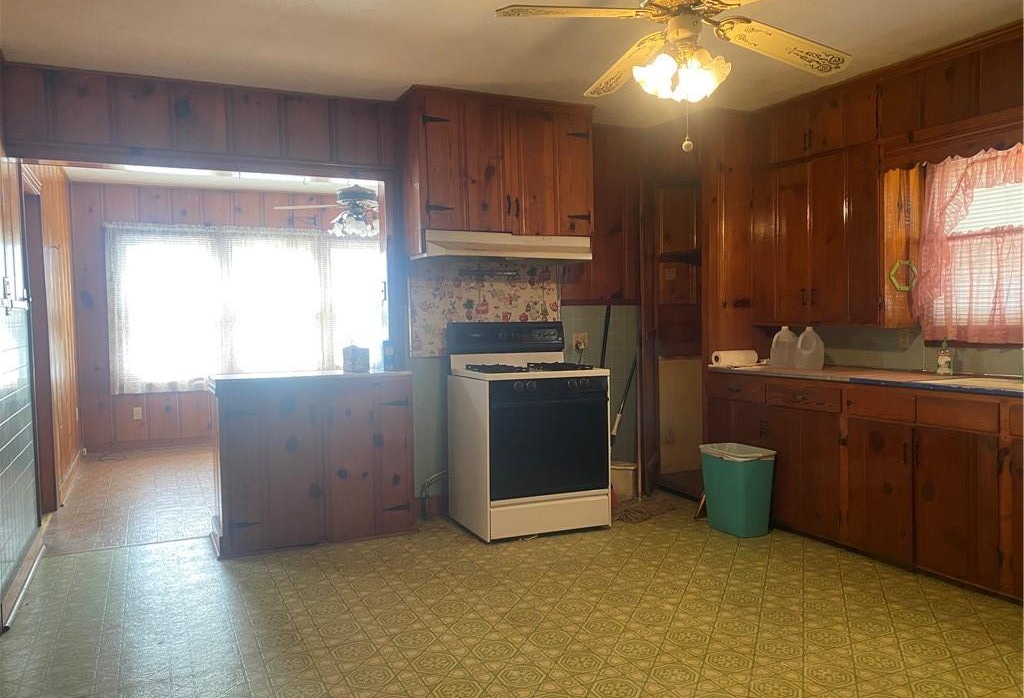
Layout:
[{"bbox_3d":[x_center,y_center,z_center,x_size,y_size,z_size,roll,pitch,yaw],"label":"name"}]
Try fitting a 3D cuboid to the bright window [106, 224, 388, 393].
[{"bbox_3d":[-2.522,-0.421,7.866,2.840,1.600,0.120,-2,3,-25],"label":"bright window"}]

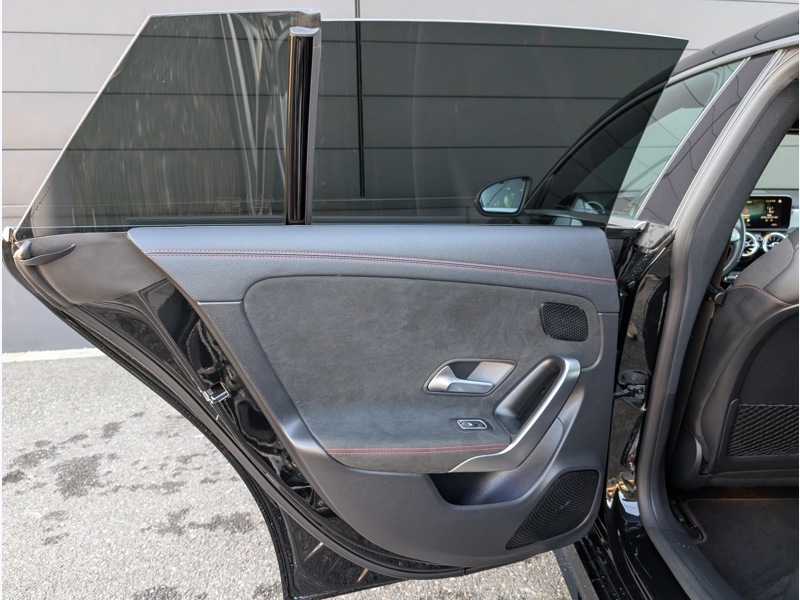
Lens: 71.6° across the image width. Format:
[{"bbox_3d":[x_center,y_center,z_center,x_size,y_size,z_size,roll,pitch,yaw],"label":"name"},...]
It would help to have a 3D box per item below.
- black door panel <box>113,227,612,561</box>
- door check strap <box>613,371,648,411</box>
[{"bbox_3d":[0.030,0.189,0.934,0.820,0.640,0.140,-6,14,-21],"label":"black door panel"},{"bbox_3d":[0.488,0.192,1.175,0.075,0.080,0.065,-1,13,-3],"label":"door check strap"}]

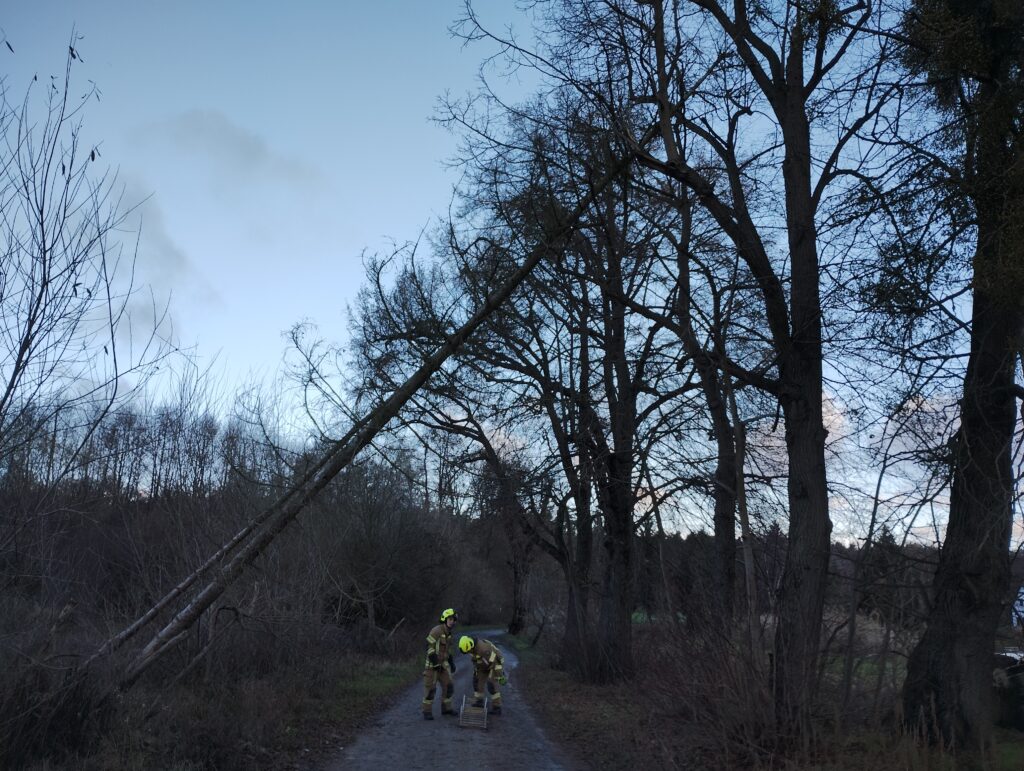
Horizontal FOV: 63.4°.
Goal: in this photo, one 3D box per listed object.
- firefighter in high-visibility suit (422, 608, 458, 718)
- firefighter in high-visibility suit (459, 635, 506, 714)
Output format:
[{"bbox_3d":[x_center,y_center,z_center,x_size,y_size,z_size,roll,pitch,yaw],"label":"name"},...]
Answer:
[{"bbox_3d":[-1.258,4.810,14.388,0.620,1.800,0.580,12,-19,-36],"label":"firefighter in high-visibility suit"},{"bbox_3d":[-0.516,5.085,14.519,0.650,1.340,0.800,-12,-19,36],"label":"firefighter in high-visibility suit"}]

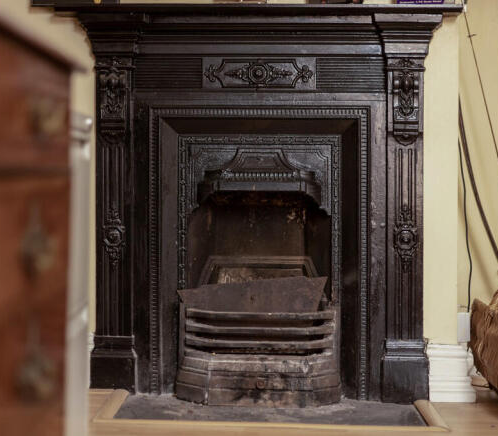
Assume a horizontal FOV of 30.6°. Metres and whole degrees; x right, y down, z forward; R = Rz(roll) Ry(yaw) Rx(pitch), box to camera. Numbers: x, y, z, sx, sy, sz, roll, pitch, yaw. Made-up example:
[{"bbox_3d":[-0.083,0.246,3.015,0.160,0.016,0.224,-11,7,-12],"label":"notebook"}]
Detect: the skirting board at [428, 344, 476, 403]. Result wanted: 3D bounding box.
[{"bbox_3d":[0.597,0.459,2.700,0.147,0.169,0.047,0,2,2],"label":"skirting board"}]

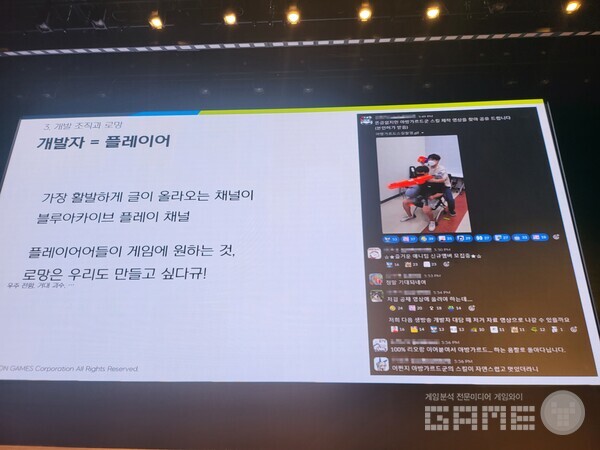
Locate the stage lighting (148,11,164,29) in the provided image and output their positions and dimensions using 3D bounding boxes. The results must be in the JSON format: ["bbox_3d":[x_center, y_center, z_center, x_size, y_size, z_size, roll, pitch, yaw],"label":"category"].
[{"bbox_3d":[-2.917,-4.157,8.456,0.309,0.371,0.330,-1,-55,3],"label":"stage lighting"}]

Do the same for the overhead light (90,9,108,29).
[{"bbox_3d":[-4.127,-4.230,8.562,0.336,0.403,0.358,-1,-55,3],"label":"overhead light"}]

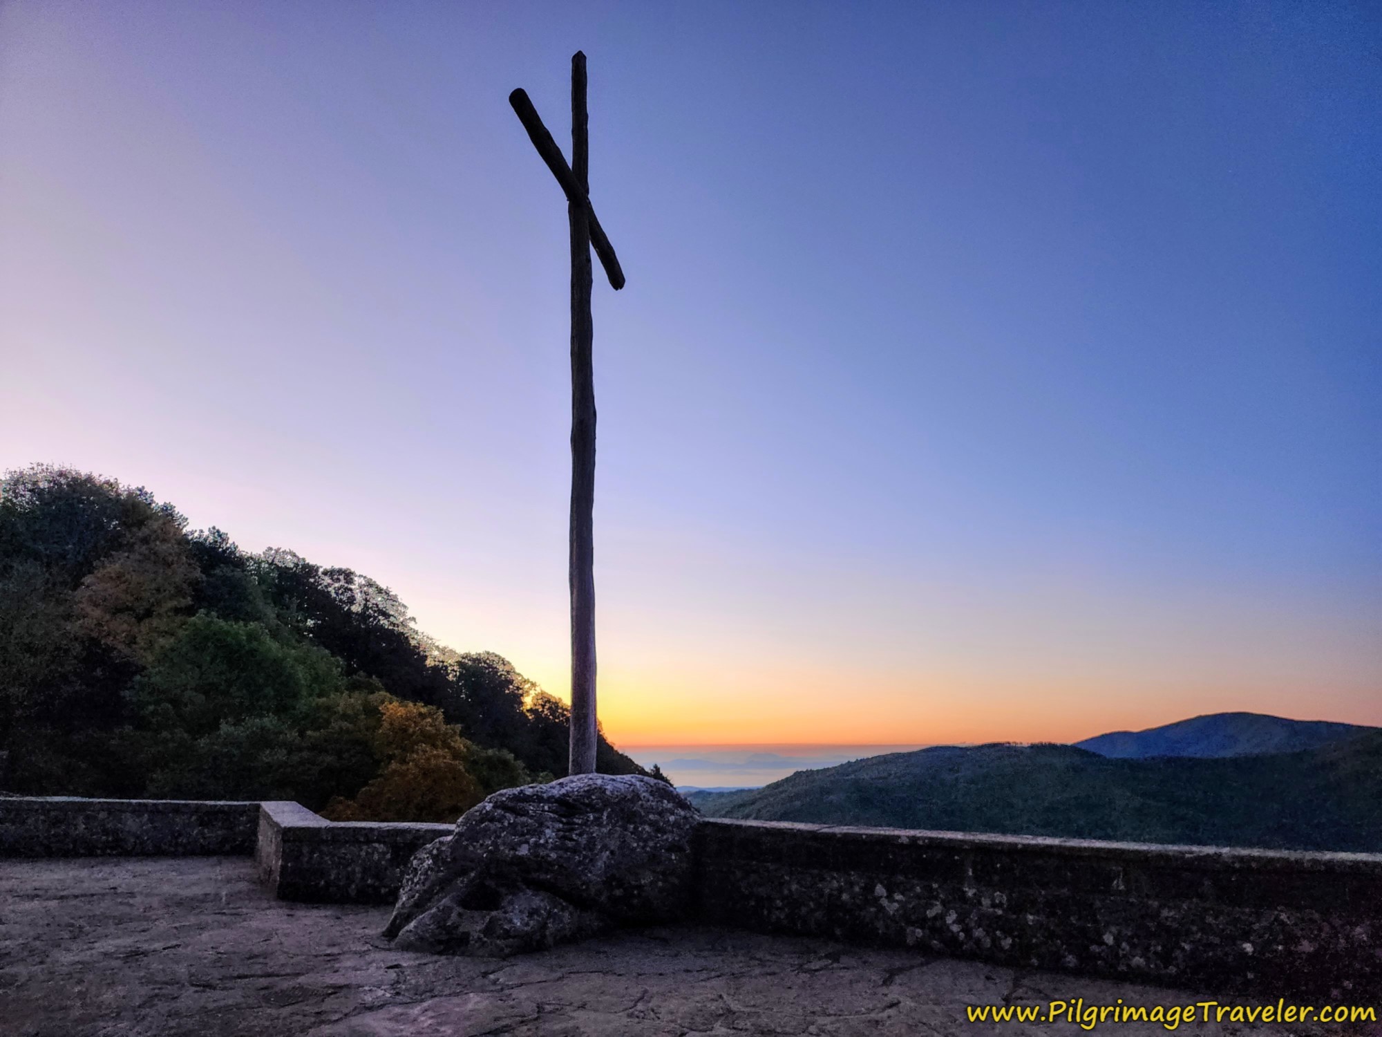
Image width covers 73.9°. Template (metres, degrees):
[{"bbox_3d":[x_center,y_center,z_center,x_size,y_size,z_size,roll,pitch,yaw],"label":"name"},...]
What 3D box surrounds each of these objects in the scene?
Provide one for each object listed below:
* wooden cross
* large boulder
[{"bbox_3d":[-1.074,-1.320,9.366,0.320,7.790,3.450,-4,-14,10],"label":"wooden cross"},{"bbox_3d":[-1.220,2.843,7.802,2.500,1.240,2.000,0,-14,0],"label":"large boulder"}]

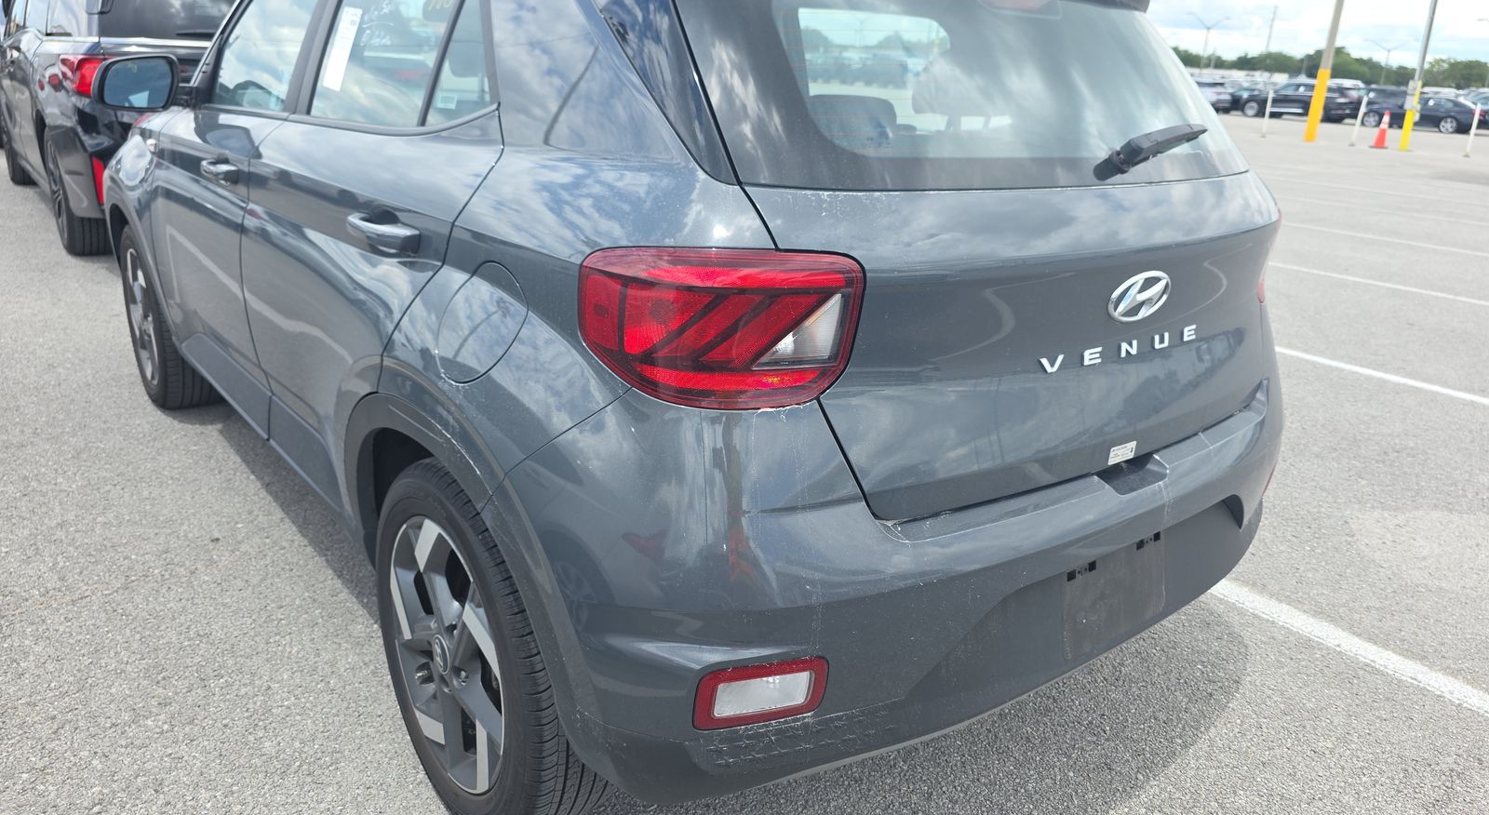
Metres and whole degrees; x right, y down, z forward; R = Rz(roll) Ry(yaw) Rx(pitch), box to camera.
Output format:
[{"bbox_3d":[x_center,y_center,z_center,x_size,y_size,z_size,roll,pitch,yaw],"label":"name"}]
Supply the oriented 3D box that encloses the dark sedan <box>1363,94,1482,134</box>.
[{"bbox_3d":[28.774,-12.593,42.317,1.860,1.450,4.750,-15,26,-42],"label":"dark sedan"}]

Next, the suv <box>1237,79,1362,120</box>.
[{"bbox_3d":[25.023,-13.909,44.840,1.920,1.690,4.800,-15,26,-41],"label":"suv"}]

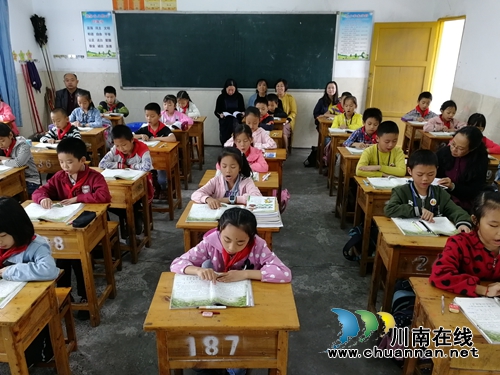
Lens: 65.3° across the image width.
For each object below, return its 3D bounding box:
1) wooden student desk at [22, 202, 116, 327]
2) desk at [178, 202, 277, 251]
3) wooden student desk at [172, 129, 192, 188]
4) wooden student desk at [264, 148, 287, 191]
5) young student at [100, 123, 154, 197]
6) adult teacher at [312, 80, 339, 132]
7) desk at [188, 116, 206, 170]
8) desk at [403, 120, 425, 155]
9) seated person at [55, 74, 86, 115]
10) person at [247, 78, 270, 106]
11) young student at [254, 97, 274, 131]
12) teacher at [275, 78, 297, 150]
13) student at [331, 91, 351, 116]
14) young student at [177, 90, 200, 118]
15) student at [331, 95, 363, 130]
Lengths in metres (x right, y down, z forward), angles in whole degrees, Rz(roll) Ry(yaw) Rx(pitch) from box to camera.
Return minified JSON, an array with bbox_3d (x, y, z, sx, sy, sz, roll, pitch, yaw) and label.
[{"bbox_3d":[-1.258,0.521,2.611,0.609,0.750,0.381,1,21,2],"label":"wooden student desk"},{"bbox_3d":[-0.114,0.521,2.615,0.600,0.753,0.380,1,21,4],"label":"desk"},{"bbox_3d":[-1.045,-0.391,5.008,0.609,0.750,0.381,1,21,2],"label":"wooden student desk"},{"bbox_3d":[0.057,0.019,3.944,0.600,0.753,0.380,1,21,3],"label":"wooden student desk"},{"bbox_3d":[-1.057,-0.013,3.465,0.470,1.090,0.580,1,21,2],"label":"young student"},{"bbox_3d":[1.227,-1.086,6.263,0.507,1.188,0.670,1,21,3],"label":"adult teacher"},{"bbox_3d":[-0.939,-0.644,5.705,0.600,0.753,0.380,1,21,3],"label":"desk"},{"bbox_3d":[2.412,-0.509,5.330,0.600,0.753,0.380,1,21,4],"label":"desk"},{"bbox_3d":[-2.632,-1.001,5.841,0.560,1.330,0.780,0,21,0],"label":"seated person"},{"bbox_3d":[0.176,-1.115,6.223,0.474,1.205,0.680,1,21,4],"label":"person"},{"bbox_3d":[0.120,-0.558,4.912,0.450,1.100,0.580,1,21,2],"label":"young student"},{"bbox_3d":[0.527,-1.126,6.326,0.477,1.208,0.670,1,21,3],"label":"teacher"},{"bbox_3d":[1.267,-0.788,5.532,0.433,1.102,0.567,2,22,6],"label":"student"},{"bbox_3d":[-0.967,-0.903,5.894,0.457,1.076,0.589,1,21,3],"label":"young student"},{"bbox_3d":[1.213,-0.580,4.955,0.470,1.120,0.580,1,21,2],"label":"student"}]

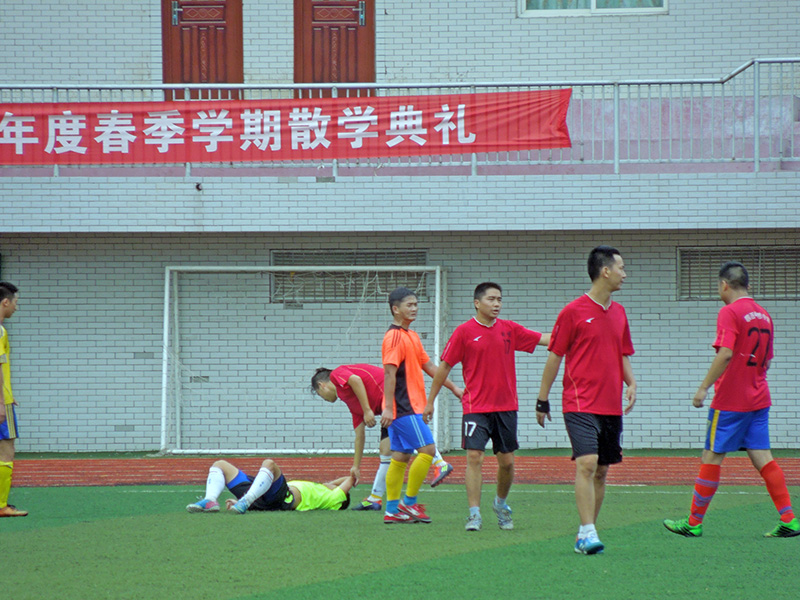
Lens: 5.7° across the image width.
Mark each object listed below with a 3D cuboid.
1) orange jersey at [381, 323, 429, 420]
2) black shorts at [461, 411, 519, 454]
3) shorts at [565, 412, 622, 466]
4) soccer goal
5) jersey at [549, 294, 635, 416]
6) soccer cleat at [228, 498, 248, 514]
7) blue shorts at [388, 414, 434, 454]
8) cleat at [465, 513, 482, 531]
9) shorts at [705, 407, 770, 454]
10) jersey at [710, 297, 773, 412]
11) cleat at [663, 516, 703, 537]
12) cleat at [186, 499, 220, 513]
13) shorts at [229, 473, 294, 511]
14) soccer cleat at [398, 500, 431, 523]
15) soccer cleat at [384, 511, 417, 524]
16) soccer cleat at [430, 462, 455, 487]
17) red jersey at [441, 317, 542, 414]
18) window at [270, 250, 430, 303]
[{"bbox_3d":[0.038,0.499,56.500,0.280,0.660,0.430,0,0,24],"label":"orange jersey"},{"bbox_3d":[0.605,0.869,54.700,0.390,0.370,0.290,0,0,-7],"label":"black shorts"},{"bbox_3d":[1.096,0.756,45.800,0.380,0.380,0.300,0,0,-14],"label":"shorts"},{"bbox_3d":[-1.057,0.646,88.600,3.050,2.050,1.200,0,0,6],"label":"soccer goal"},{"bbox_3d":[1.096,0.318,46.300,0.480,0.700,0.290,0,0,-27],"label":"jersey"},{"bbox_3d":[-1.190,1.522,59.600,0.100,0.110,0.275,26,10,31],"label":"soccer cleat"},{"bbox_3d":[0.080,0.911,56.500,0.330,0.370,0.360,0,0,10],"label":"blue shorts"},{"bbox_3d":[0.489,1.473,53.800,0.105,0.115,0.280,0,0,8],"label":"cleat"},{"bbox_3d":[2.065,0.768,49.500,0.390,0.370,0.330,0,0,-37],"label":"shorts"},{"bbox_3d":[2.090,0.334,49.500,0.460,0.710,0.290,0,0,-37],"label":"jersey"},{"bbox_3d":[1.725,1.383,49.400,0.275,0.120,0.100,12,0,18],"label":"cleat"},{"bbox_3d":[-1.465,1.532,60.300,0.275,0.105,0.100,0,0,-20],"label":"cleat"},{"bbox_3d":[-1.024,1.416,59.800,0.460,0.280,0.380,0,0,-7],"label":"shorts"},{"bbox_3d":[0.101,1.472,56.300,0.275,0.110,0.100,21,8,21],"label":"soccer cleat"},{"bbox_3d":[0.011,1.522,56.600,0.275,0.100,0.100,0,0,23],"label":"soccer cleat"},{"bbox_3d":[0.322,1.320,61.200,0.270,0.110,0.100,-45,0,-9],"label":"soccer cleat"},{"bbox_3d":[0.619,0.443,54.700,0.680,0.665,0.300,0,0,-7],"label":"red jersey"},{"bbox_3d":[-0.551,-0.259,89.200,1.760,0.580,0.120,0,0,0],"label":"window"}]

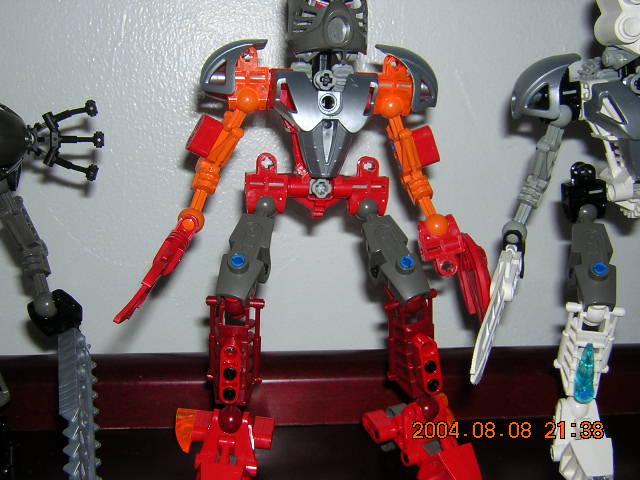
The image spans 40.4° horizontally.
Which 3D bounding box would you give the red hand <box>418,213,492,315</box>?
[{"bbox_3d":[0.054,0.011,0.347,0.023,0.044,0.024,-20,3,0],"label":"red hand"}]

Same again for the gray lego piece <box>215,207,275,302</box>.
[{"bbox_3d":[-0.029,0.005,0.344,0.019,0.040,0.017,17,-8,0],"label":"gray lego piece"}]

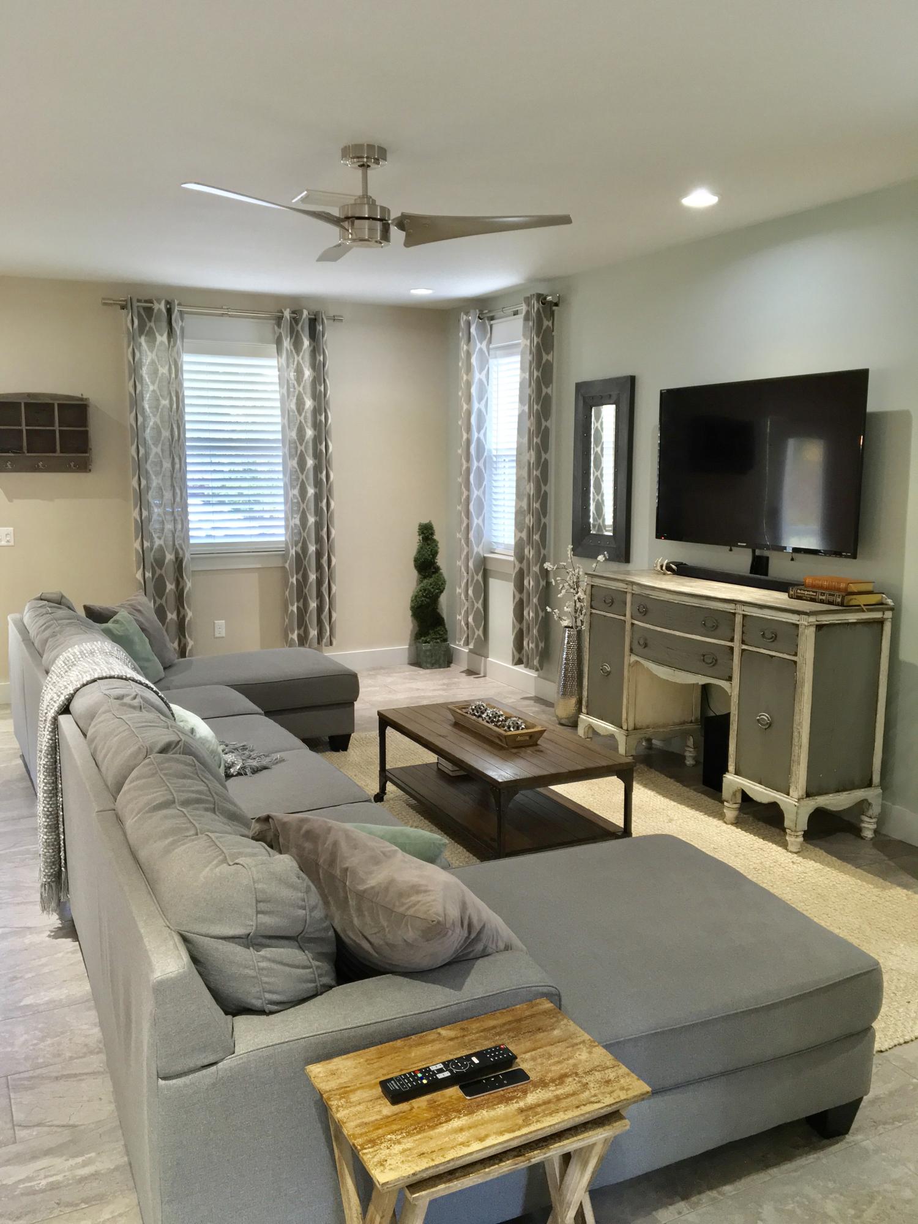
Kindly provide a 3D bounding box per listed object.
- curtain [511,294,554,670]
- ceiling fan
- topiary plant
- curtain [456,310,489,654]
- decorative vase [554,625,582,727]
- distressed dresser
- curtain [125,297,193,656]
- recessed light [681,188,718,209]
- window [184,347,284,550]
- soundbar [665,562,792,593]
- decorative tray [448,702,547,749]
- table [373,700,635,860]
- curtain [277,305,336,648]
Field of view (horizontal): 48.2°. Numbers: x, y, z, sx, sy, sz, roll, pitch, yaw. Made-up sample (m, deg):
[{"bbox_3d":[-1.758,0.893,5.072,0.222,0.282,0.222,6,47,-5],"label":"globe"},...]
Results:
[{"bbox_3d":[0.491,-0.813,6.681,0.109,2.393,0.302,-4,10,-27],"label":"curtain"},{"bbox_3d":[-0.373,-1.535,3.867,1.420,0.340,1.320,-3,9,-17],"label":"ceiling fan"},{"bbox_3d":[-0.220,-0.137,7.938,0.265,1.133,0.235,-4,10,-27],"label":"topiary plant"},{"bbox_3d":[0.106,-0.918,7.419,0.109,2.426,0.319,-4,10,-27],"label":"curtain"},{"bbox_3d":[0.687,0.384,6.370,0.178,0.604,0.178,0,9,0],"label":"decorative vase"},{"bbox_3d":[1.229,0.382,5.045,0.507,1.030,1.636,-4,10,-27],"label":"distressed dresser"},{"bbox_3d":[-2.016,-0.862,6.967,0.345,2.430,0.120,-4,10,-27],"label":"curtain"},{"bbox_3d":[1.044,-1.783,4.455,0.160,0.030,0.160,-4,10,-27],"label":"recessed light"},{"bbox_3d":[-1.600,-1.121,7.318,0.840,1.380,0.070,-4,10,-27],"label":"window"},{"bbox_3d":[1.385,-0.169,5.052,0.084,0.057,1.091,-4,10,-27],"label":"soundbar"},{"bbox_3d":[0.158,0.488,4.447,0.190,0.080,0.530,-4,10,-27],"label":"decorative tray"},{"bbox_3d":[0.156,0.748,4.471,0.610,0.445,1.180,-4,10,-27],"label":"table"},{"bbox_3d":[-1.096,-0.931,7.422,0.361,2.413,0.117,-4,10,-27],"label":"curtain"}]

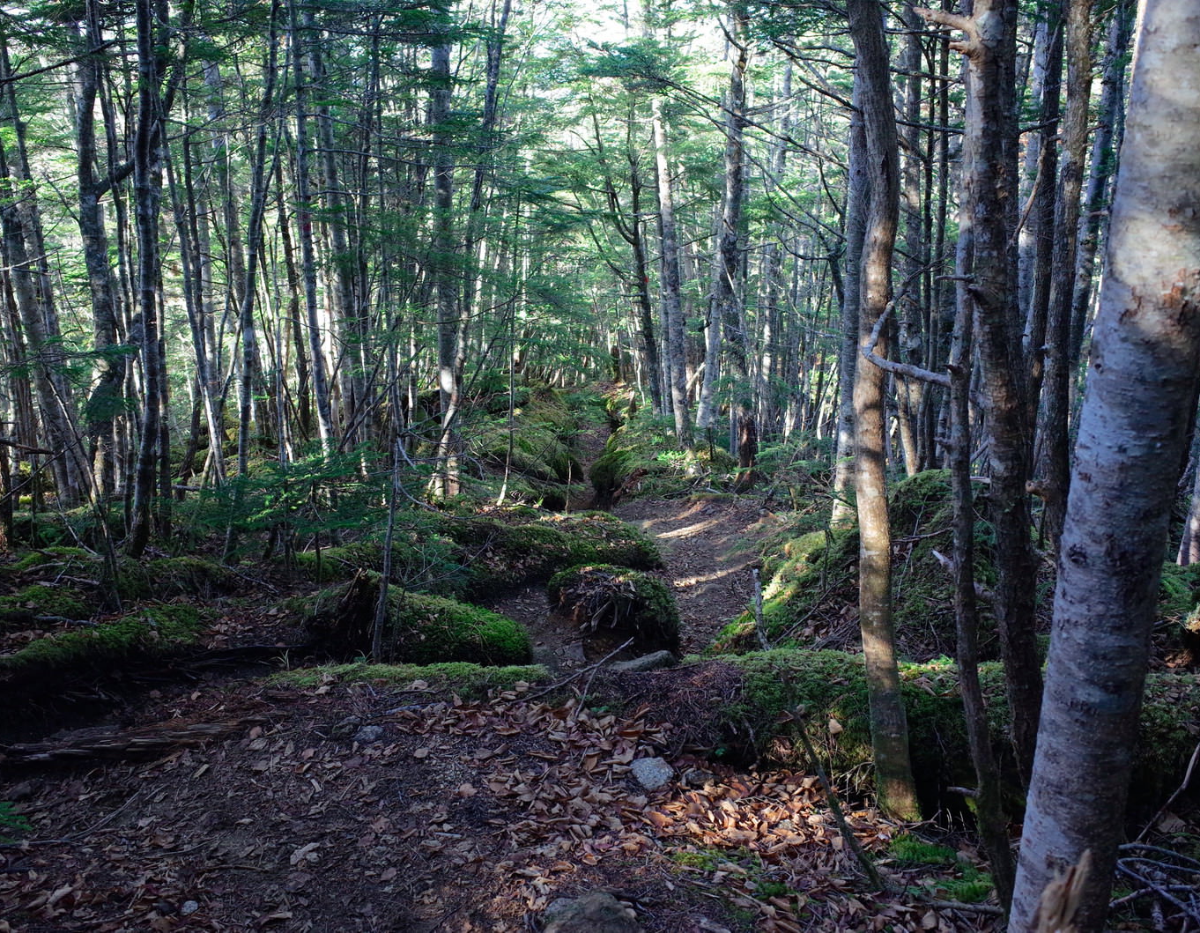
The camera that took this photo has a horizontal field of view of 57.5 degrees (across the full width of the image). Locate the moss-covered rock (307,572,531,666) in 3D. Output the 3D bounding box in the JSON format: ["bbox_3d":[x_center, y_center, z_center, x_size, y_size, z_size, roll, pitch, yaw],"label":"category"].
[{"bbox_3d":[-0.798,0.693,4.900,0.974,0.380,0.701,0,12,0],"label":"moss-covered rock"}]

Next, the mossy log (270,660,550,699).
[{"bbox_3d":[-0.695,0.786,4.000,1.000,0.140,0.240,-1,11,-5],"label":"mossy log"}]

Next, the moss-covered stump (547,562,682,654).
[{"bbox_3d":[0.073,0.701,5.350,0.630,0.420,0.550,-1,11,0],"label":"moss-covered stump"}]

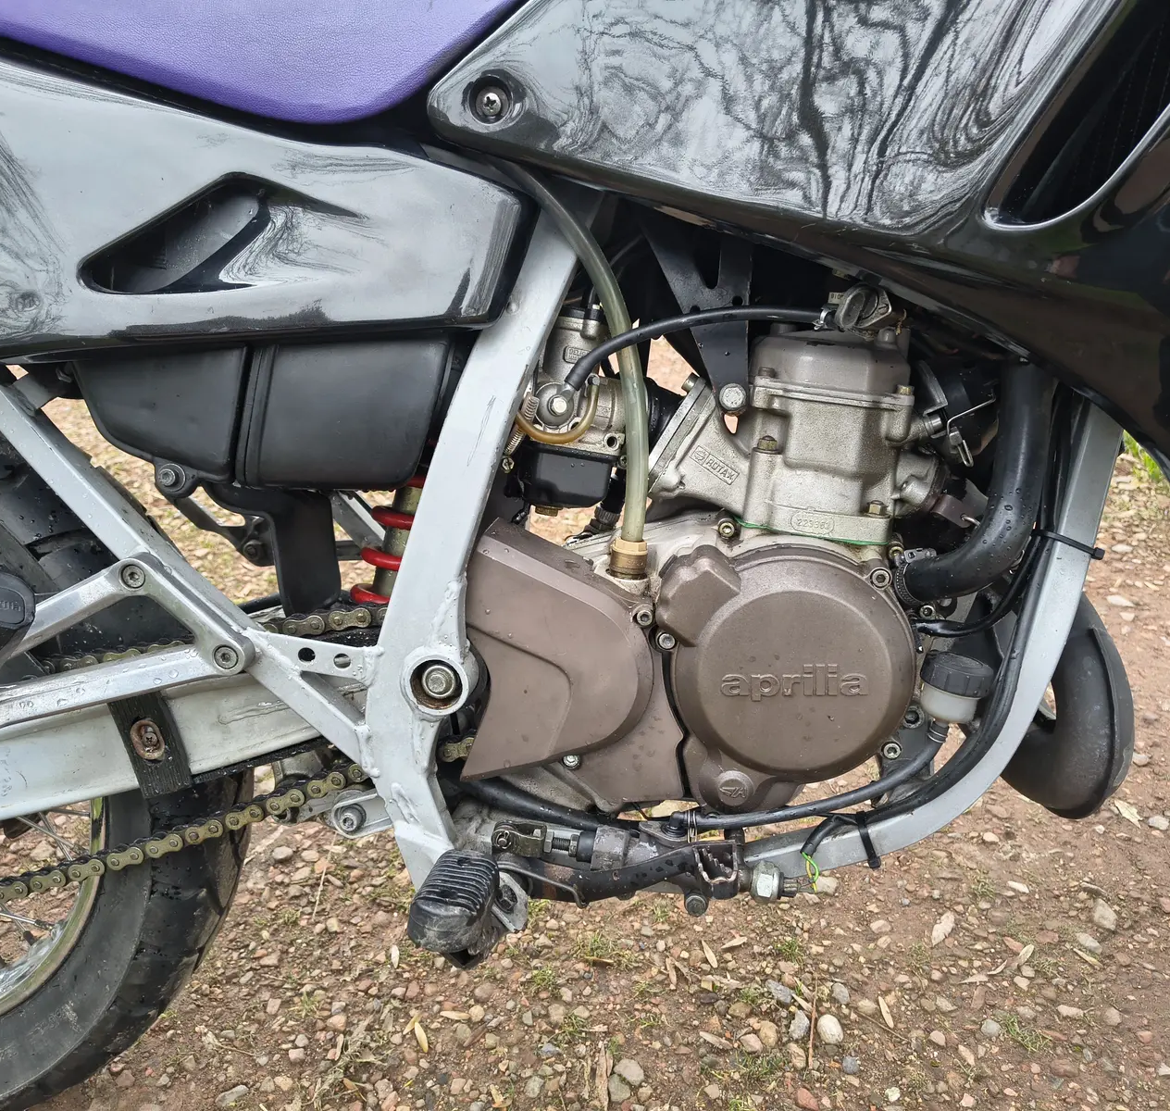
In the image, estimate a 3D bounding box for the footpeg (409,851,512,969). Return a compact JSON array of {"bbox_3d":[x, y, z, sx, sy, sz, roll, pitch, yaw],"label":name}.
[{"bbox_3d":[-0.077,0.213,0.627,0.043,0.043,0.085,3,15,8],"label":"footpeg"}]

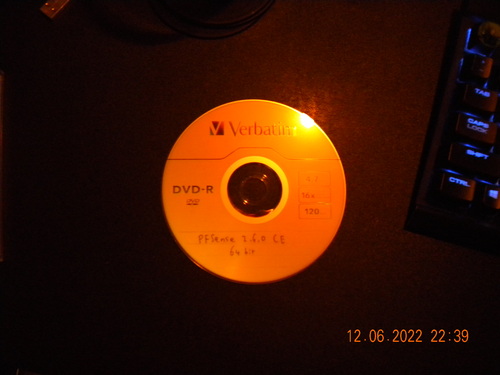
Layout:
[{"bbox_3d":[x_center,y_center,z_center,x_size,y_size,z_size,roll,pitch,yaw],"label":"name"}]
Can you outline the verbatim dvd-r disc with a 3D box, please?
[{"bbox_3d":[0.003,0.001,0.329,0.120,0.001,0.120,0,84,-3],"label":"verbatim dvd-r disc"}]

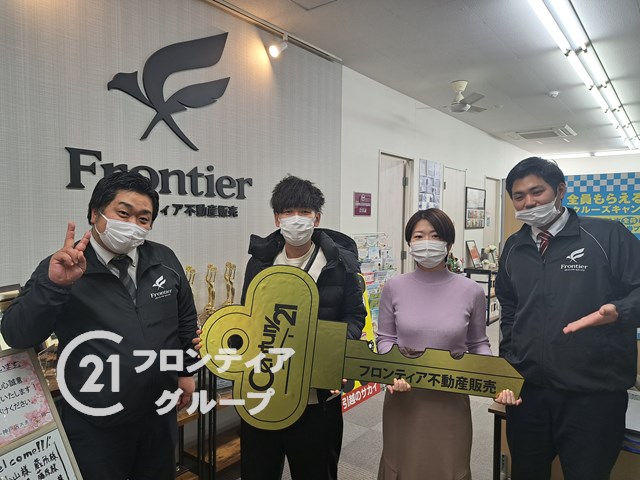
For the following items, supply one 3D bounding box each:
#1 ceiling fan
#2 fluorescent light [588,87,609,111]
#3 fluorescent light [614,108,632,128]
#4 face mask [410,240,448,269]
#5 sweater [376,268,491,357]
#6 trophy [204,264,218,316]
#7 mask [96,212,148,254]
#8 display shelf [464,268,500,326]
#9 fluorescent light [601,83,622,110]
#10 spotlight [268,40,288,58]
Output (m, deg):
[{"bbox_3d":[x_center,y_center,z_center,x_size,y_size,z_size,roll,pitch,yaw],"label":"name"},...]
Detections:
[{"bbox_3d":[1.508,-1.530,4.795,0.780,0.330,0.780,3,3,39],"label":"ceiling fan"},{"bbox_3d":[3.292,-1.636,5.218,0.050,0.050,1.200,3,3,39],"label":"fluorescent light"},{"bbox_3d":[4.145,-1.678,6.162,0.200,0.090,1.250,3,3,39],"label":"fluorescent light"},{"bbox_3d":[0.410,0.054,1.660,0.142,0.105,0.085,2,3,19],"label":"face mask"},{"bbox_3d":[0.435,0.297,1.700,0.440,0.390,0.270,1,3,15],"label":"sweater"},{"bbox_3d":[-0.698,0.341,2.852,0.092,0.370,0.092,3,3,39],"label":"trophy"},{"bbox_3d":[-0.591,-0.015,1.330,0.145,0.105,0.085,17,-4,-41],"label":"mask"},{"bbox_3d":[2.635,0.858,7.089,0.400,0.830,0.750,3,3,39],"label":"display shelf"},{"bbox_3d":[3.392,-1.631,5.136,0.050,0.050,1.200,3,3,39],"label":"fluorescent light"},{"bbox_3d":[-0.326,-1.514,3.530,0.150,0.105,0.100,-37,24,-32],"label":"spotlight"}]

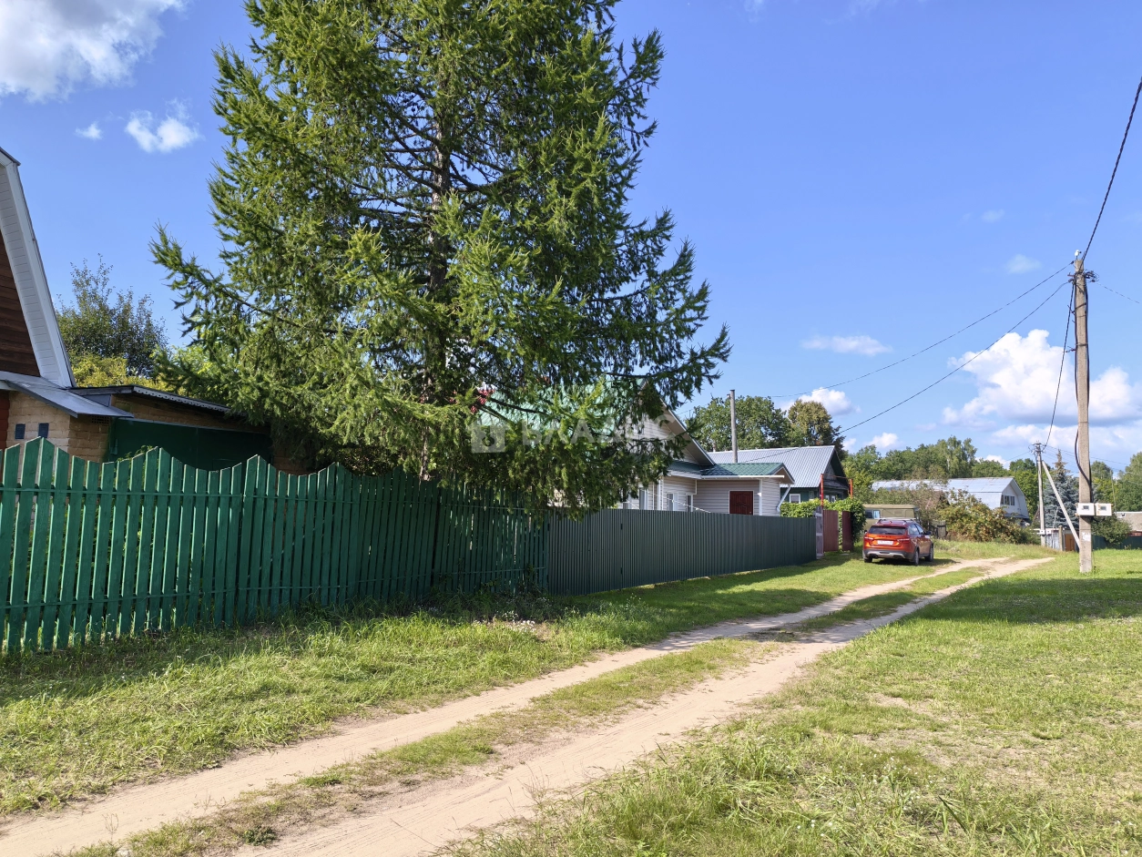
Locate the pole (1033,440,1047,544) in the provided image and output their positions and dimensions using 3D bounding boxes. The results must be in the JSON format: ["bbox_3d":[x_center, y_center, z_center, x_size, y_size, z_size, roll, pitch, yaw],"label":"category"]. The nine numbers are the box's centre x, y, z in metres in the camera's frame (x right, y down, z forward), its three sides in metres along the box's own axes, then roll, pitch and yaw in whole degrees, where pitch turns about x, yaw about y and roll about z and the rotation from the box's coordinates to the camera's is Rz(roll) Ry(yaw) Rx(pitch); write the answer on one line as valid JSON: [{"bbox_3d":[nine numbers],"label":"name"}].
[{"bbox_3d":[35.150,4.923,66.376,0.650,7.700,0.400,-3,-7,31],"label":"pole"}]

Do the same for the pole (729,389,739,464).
[{"bbox_3d":[7.231,1.837,39.351,0.270,7.200,0.240,-3,-7,31],"label":"pole"}]

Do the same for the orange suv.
[{"bbox_3d":[11.600,3.955,31.450,1.820,1.540,4.420,-3,-7,31],"label":"orange suv"}]

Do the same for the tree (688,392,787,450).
[{"bbox_3d":[14.390,3.171,76.605,8.800,12.400,8.500,-3,-7,31],"label":"tree"}]

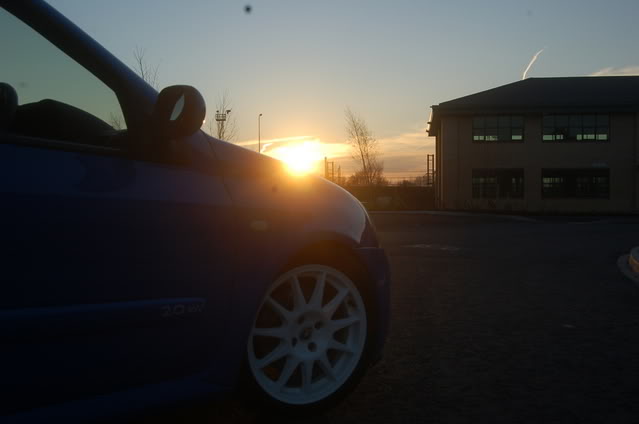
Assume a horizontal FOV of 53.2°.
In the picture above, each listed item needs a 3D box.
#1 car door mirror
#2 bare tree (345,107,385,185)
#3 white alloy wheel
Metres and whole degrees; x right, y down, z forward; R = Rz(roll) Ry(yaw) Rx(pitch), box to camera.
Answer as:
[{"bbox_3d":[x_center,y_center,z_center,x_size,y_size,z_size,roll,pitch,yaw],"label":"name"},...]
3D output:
[{"bbox_3d":[-0.361,-0.264,1.673,0.120,0.138,0.200,-1,1,-33],"label":"car door mirror"},{"bbox_3d":[3.527,-4.467,50.000,3.100,7.700,3.000,0,1,0],"label":"bare tree"},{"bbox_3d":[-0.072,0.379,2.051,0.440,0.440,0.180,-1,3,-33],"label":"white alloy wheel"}]

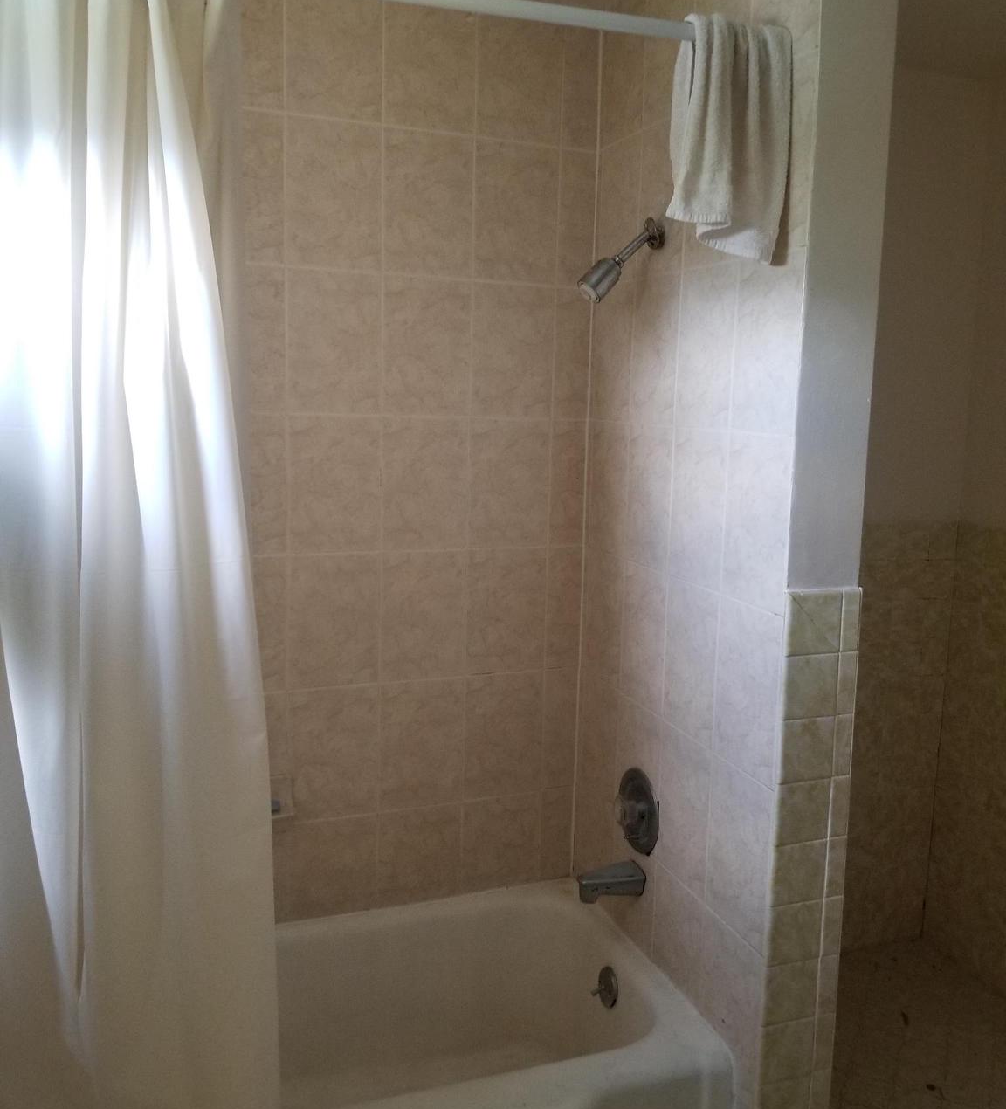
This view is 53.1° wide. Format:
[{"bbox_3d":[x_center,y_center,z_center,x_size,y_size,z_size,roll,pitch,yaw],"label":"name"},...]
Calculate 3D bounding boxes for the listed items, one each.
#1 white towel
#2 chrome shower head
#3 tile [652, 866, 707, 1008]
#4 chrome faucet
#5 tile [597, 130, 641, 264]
[{"bbox_3d":[0.360,-0.662,1.625,0.175,0.350,0.085,-2,9,-23],"label":"white towel"},{"bbox_3d":[0.236,-0.598,2.038,0.160,0.155,0.062,-1,8,-20],"label":"chrome shower head"},{"bbox_3d":[0.358,0.771,2.046,0.010,0.235,0.200,-1,8,-20],"label":"tile"},{"bbox_3d":[0.232,0.708,2.175,0.138,0.070,0.062,-1,8,-20],"label":"chrome faucet"},{"bbox_3d":[0.254,-0.752,2.228,0.010,0.300,0.208,-1,8,-20],"label":"tile"}]

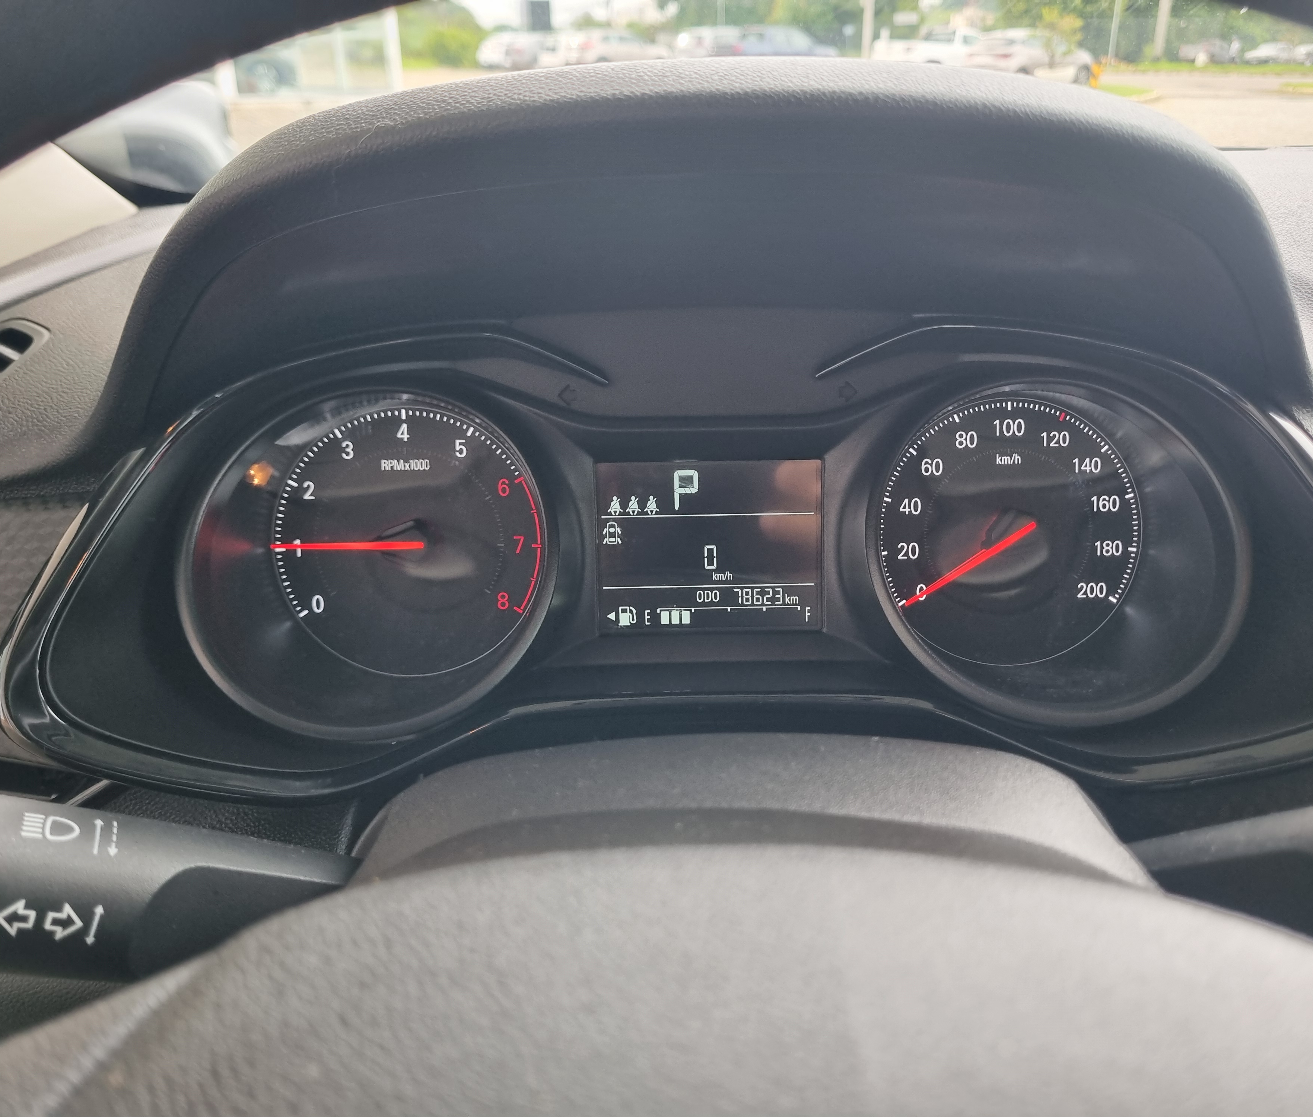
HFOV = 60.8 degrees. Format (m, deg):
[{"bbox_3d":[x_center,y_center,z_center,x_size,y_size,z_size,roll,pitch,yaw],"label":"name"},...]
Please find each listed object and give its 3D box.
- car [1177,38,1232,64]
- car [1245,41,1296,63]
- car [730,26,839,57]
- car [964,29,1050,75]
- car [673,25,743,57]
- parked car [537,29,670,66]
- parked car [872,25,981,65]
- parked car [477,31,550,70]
[{"bbox_3d":[38.459,-35.492,78.222,4.500,1.580,1.700,-19,31,-36],"label":"car"},{"bbox_3d":[43.089,-35.408,78.247,4.100,1.460,1.700,-14,28,-28],"label":"car"},{"bbox_3d":[4.190,-17.861,39.434,4.350,1.650,1.750,-15,29,-31],"label":"car"},{"bbox_3d":[10.527,-13.968,31.299,4.350,1.470,1.750,-17,30,-33],"label":"car"},{"bbox_3d":[2.856,-18.759,41.446,4.100,1.580,1.750,-15,29,-31],"label":"car"},{"bbox_3d":[-1.720,-20.023,44.181,4.000,1.530,1.720,-17,30,-32],"label":"parked car"},{"bbox_3d":[8.835,-15.365,34.184,4.500,1.570,1.700,-15,29,-31],"label":"parked car"},{"bbox_3d":[-5.873,-22.986,50.535,4.100,1.540,1.750,-20,32,-37],"label":"parked car"}]

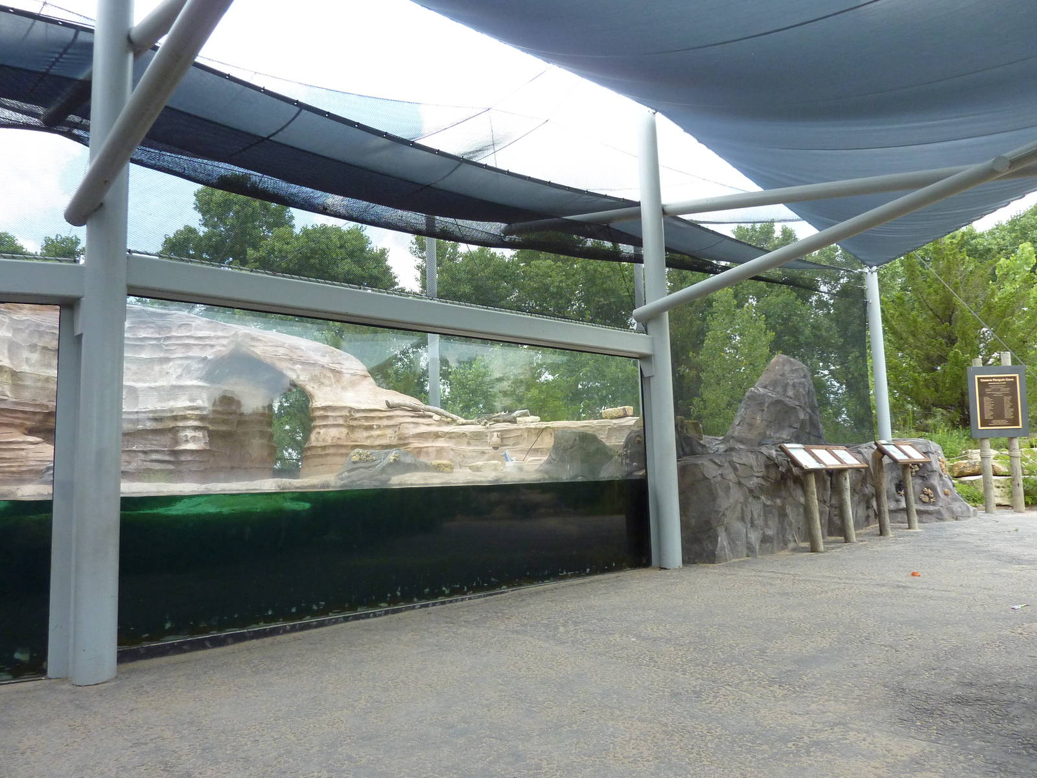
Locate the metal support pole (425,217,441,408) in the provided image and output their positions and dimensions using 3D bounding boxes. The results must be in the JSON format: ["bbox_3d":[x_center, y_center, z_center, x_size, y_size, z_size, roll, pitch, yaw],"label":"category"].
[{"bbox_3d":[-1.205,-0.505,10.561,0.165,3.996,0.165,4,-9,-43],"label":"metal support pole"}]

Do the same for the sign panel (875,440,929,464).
[{"bbox_3d":[5.294,0.874,10.290,1.147,0.375,0.060,3,-52,-42],"label":"sign panel"}]

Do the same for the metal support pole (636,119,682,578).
[{"bbox_3d":[1.434,-0.584,7.686,0.214,4.766,0.214,4,-9,-43],"label":"metal support pole"}]

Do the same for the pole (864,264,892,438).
[{"bbox_3d":[6.882,-0.280,14.245,0.211,4.115,0.211,4,-9,-43],"label":"pole"}]

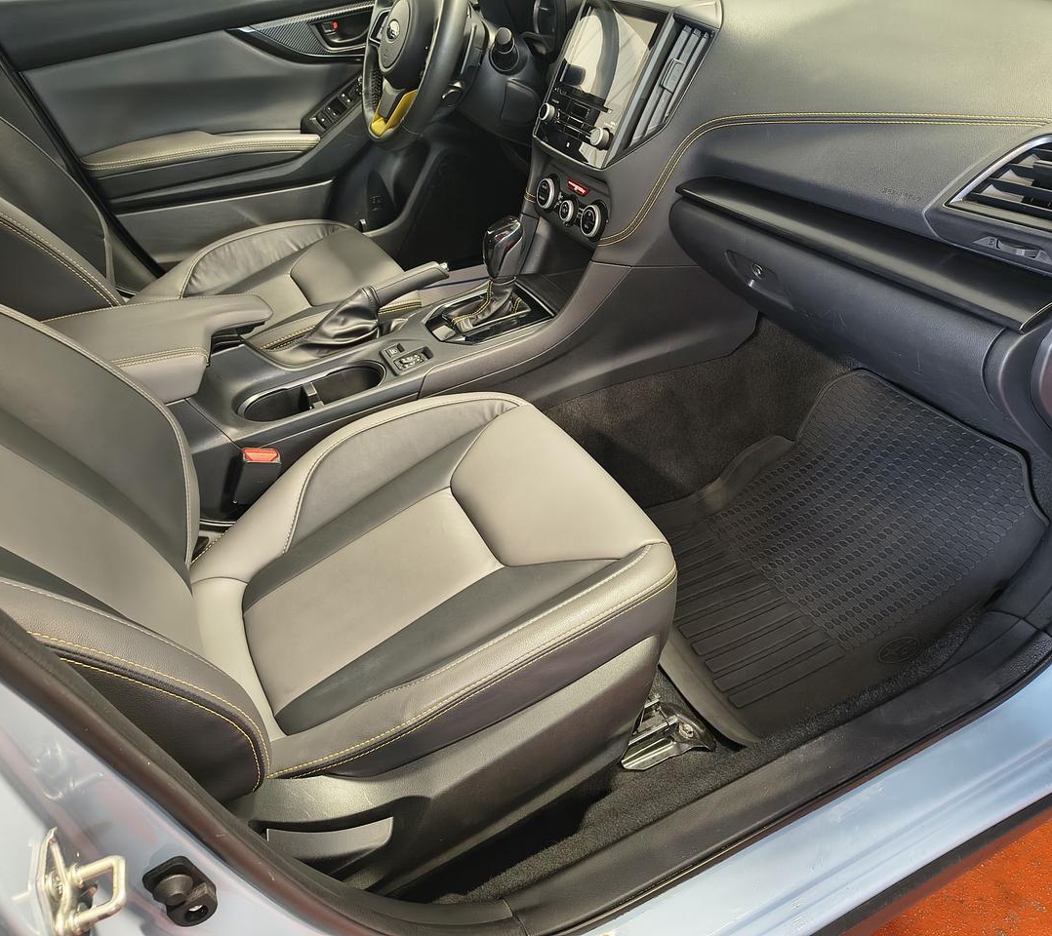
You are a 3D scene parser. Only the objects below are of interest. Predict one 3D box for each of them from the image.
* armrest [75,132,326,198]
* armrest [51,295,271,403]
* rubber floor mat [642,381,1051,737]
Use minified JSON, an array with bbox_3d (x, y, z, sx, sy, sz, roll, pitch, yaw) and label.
[{"bbox_3d":[-0.606,-0.587,1.636,0.420,0.080,0.095,-18,40,-22],"label":"armrest"},{"bbox_3d":[-0.471,-0.144,1.085,0.310,0.073,0.165,-18,40,-22],"label":"armrest"},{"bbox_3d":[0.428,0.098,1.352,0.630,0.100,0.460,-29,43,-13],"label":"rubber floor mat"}]

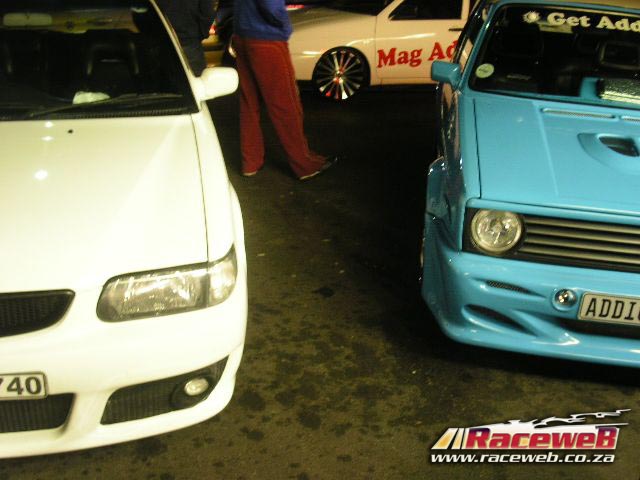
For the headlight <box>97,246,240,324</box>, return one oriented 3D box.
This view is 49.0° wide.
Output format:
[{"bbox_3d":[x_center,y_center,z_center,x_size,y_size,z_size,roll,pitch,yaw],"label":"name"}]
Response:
[{"bbox_3d":[-0.492,0.127,2.270,0.440,0.160,0.220,-6,27,-13],"label":"headlight"}]

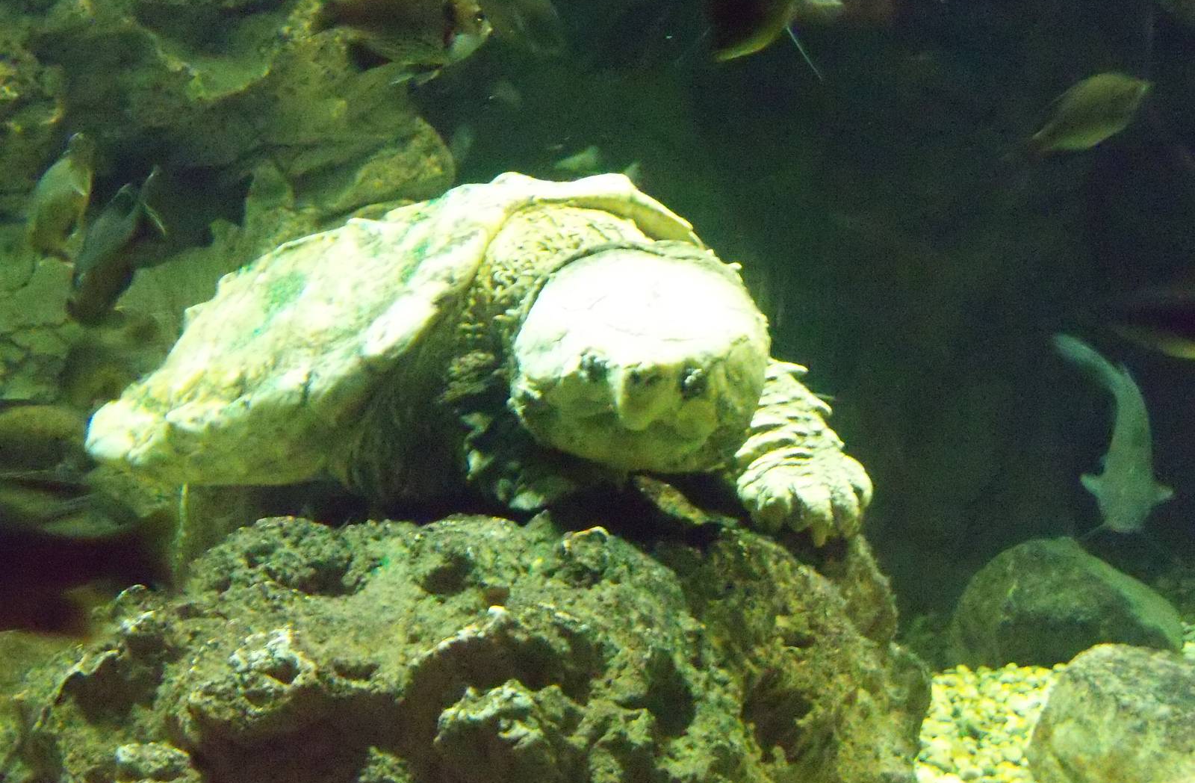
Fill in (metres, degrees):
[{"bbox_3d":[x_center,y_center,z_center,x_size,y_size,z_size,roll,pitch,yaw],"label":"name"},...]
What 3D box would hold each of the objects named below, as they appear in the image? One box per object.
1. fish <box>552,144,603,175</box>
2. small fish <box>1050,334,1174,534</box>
[{"bbox_3d":[-0.028,-0.321,2.400,0.075,0.035,0.022,-18,9,-9],"label":"fish"},{"bbox_3d":[0.610,0.049,2.050,0.125,0.260,0.070,-10,-31,-6],"label":"small fish"}]

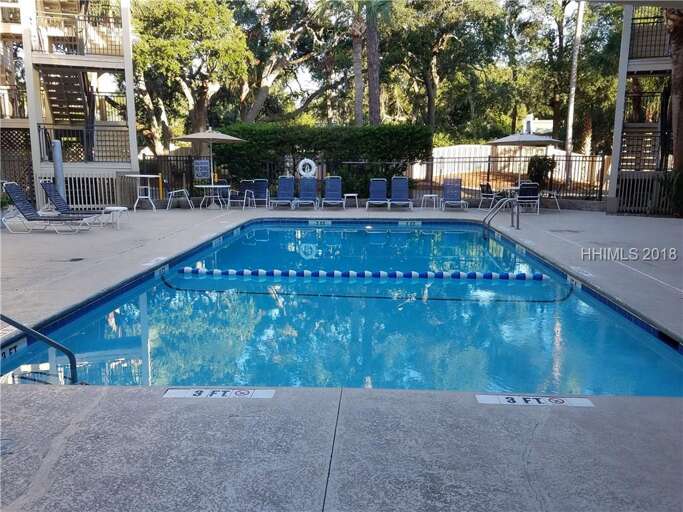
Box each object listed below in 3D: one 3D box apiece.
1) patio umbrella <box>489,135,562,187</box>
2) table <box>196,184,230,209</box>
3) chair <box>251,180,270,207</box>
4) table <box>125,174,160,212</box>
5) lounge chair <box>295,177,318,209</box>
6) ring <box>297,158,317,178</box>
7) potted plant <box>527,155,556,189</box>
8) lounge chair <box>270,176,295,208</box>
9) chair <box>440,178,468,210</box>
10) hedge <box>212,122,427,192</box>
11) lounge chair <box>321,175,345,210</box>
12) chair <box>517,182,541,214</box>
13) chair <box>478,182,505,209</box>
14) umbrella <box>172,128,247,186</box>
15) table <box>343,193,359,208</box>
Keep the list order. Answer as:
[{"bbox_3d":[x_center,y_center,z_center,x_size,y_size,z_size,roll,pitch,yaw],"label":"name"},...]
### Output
[{"bbox_3d":[5.494,-2.593,15.500,2.300,2.340,2.300,0,11,0],"label":"patio umbrella"},{"bbox_3d":[-4.200,-1.888,16.629,1.110,0.710,1.110,1,11,4],"label":"table"},{"bbox_3d":[-2.668,-2.057,16.983,0.600,0.900,0.750,1,11,4],"label":"chair"},{"bbox_3d":[-6.031,-1.883,15.600,1.080,1.070,1.080,0,11,0],"label":"table"},{"bbox_3d":[-1.077,-1.990,16.250,0.690,0.960,1.450,0,11,2],"label":"lounge chair"},{"bbox_3d":[-1.127,-2.923,17.000,0.600,0.600,0.100,1,11,4],"label":"ring"},{"bbox_3d":[6.200,-2.289,15.900,0.850,1.580,0.850,0,11,0],"label":"potted plant"},{"bbox_3d":[-1.813,-1.984,16.317,0.720,1.000,1.350,1,11,4],"label":"lounge chair"},{"bbox_3d":[3.552,-1.946,16.198,0.730,0.940,1.300,1,11,4],"label":"chair"},{"bbox_3d":[-0.692,-3.243,17.828,7.500,2.500,1.500,1,11,4],"label":"hedge"},{"bbox_3d":[-0.253,-1.995,16.250,0.690,0.960,1.450,0,11,0],"label":"lounge chair"},{"bbox_3d":[5.240,-1.618,14.350,0.600,0.870,0.640,1,11,8],"label":"chair"},{"bbox_3d":[4.636,-1.881,15.800,0.640,0.840,0.600,-4,12,-20],"label":"chair"},{"bbox_3d":[-4.122,-2.743,16.200,2.330,2.500,2.330,0,11,0],"label":"umbrella"},{"bbox_3d":[0.320,-1.776,16.716,0.460,0.430,0.460,1,11,4],"label":"table"}]

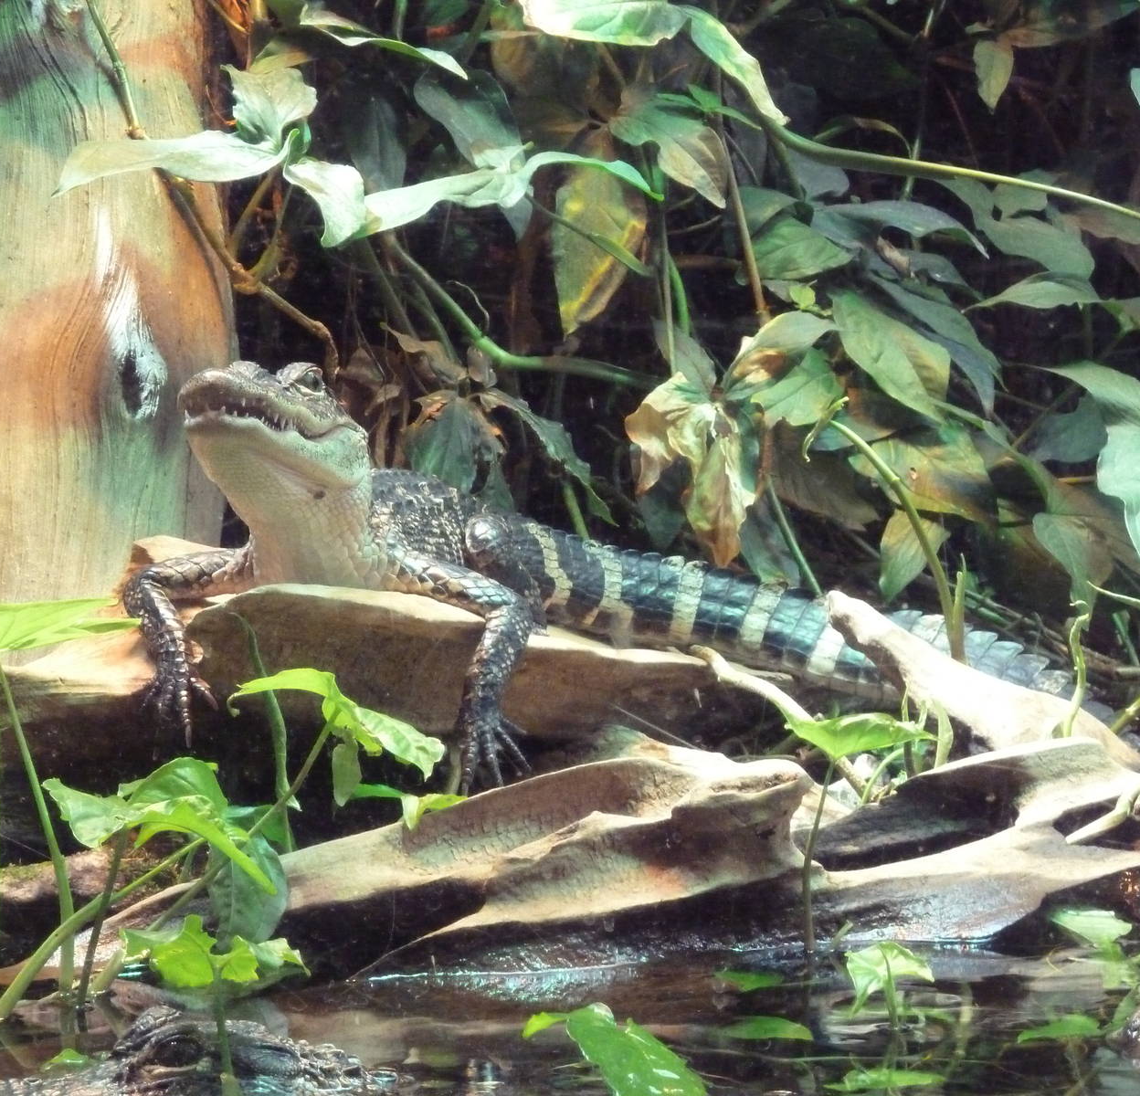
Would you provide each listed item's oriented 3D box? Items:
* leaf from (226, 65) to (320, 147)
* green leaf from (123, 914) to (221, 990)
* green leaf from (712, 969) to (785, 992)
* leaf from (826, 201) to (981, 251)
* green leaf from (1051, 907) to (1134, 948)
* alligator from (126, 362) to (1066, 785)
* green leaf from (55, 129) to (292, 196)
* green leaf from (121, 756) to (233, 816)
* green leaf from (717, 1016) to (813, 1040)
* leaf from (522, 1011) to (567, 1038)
[{"bbox_3d":[-0.195,-0.288,2.475,0.061,0.053,0.042,0,8,0],"label":"leaf"},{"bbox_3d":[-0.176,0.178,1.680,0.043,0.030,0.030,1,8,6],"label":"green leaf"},{"bbox_3d":[0.105,0.254,2.236,0.043,0.010,0.044,0,8,0],"label":"green leaf"},{"bbox_3d":[0.189,-0.181,2.130,0.088,0.020,0.045,16,25,7],"label":"leaf"},{"bbox_3d":[0.314,0.229,2.288,0.051,0.018,0.036,0,8,0],"label":"green leaf"},{"bbox_3d":[0.062,0.006,2.660,0.820,0.300,0.310,-6,9,-40],"label":"alligator"},{"bbox_3d":[-0.256,-0.248,2.444,0.148,0.040,0.073,0,8,0],"label":"green leaf"},{"bbox_3d":[-0.182,0.110,1.750,0.050,0.024,0.030,0,8,0],"label":"green leaf"},{"bbox_3d":[0.089,0.220,1.740,0.043,0.007,0.028,1,8,6],"label":"green leaf"},{"bbox_3d":[-0.012,0.218,1.740,0.020,0.011,0.015,-2,8,-12],"label":"leaf"}]

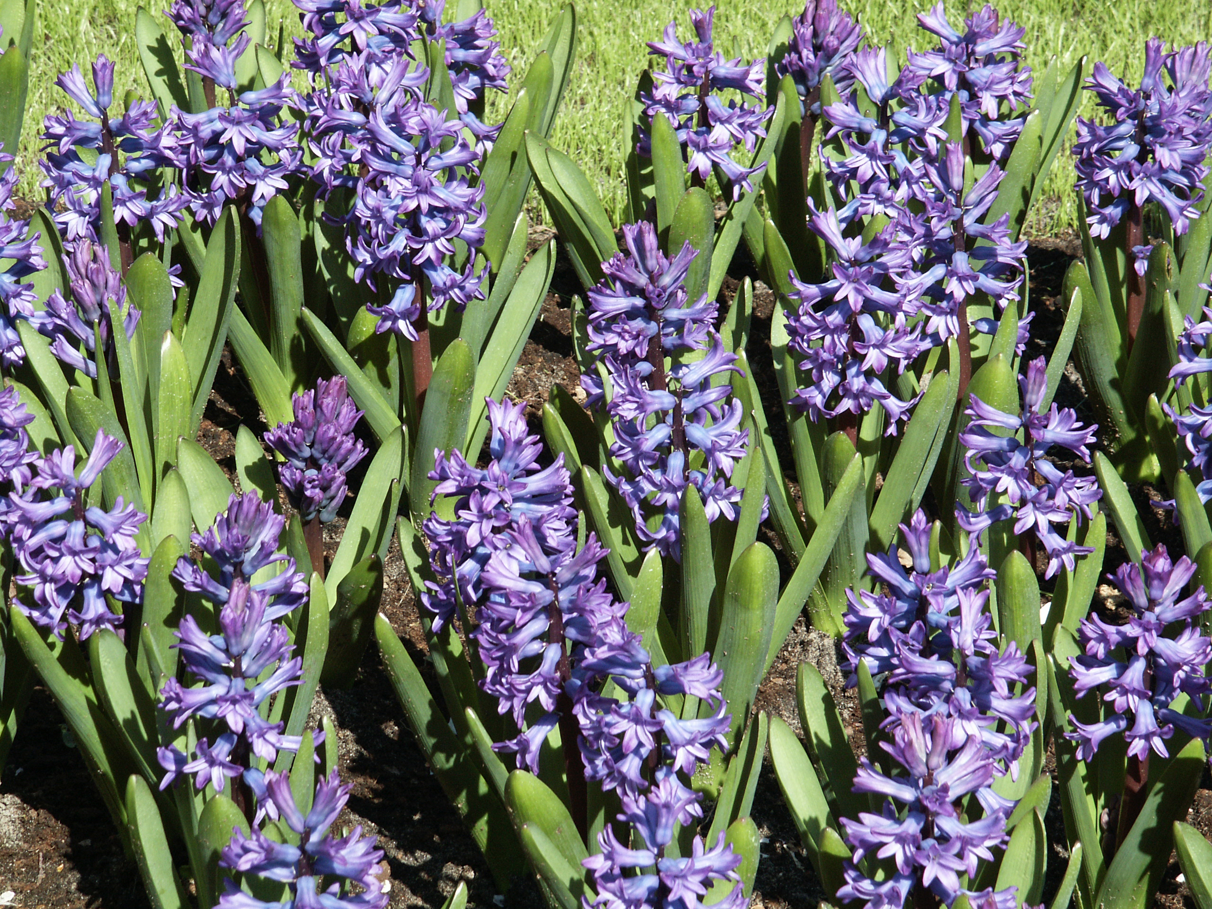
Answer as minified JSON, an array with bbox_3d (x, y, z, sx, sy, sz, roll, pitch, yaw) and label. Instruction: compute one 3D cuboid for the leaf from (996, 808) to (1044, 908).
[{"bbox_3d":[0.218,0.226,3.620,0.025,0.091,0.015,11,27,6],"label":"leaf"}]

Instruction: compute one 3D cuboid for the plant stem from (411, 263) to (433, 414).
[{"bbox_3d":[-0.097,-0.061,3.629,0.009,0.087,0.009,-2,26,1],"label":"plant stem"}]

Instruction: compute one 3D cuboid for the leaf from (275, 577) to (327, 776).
[{"bbox_3d":[-0.165,0.121,3.686,0.018,0.129,0.016,9,27,-5],"label":"leaf"}]

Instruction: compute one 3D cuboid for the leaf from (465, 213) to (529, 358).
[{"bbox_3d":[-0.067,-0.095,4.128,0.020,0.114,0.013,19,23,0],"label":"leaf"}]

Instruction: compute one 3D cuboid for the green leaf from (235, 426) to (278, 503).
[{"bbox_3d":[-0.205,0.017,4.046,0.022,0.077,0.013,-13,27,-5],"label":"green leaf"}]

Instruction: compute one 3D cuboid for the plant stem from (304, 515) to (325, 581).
[{"bbox_3d":[-0.145,0.047,3.428,0.009,0.040,0.009,-2,26,1],"label":"plant stem"}]

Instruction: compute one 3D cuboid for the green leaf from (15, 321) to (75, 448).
[{"bbox_3d":[-0.322,-0.034,4.000,0.018,0.102,0.014,-17,26,9],"label":"green leaf"}]

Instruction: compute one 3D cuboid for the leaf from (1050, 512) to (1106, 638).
[{"bbox_3d":[0.233,0.059,3.379,0.017,0.073,0.012,15,25,-7],"label":"leaf"}]

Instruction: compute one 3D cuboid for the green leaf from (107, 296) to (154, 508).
[{"bbox_3d":[-0.279,-0.029,4.039,0.012,0.144,0.014,-7,28,3],"label":"green leaf"}]

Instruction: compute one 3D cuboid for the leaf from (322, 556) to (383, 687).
[{"bbox_3d":[-0.142,0.094,3.837,0.029,0.091,0.020,11,30,-5],"label":"leaf"}]

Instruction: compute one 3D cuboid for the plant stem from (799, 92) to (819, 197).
[{"bbox_3d":[0.131,-0.196,4.361,0.008,0.077,0.009,3,25,-1],"label":"plant stem"}]

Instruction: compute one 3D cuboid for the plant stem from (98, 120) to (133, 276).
[{"bbox_3d":[-0.307,-0.158,4.303,0.012,0.121,0.012,-5,27,0],"label":"plant stem"}]

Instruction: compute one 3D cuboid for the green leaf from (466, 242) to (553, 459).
[{"bbox_3d":[-0.059,-0.057,4.105,0.025,0.163,0.015,18,26,-4],"label":"green leaf"}]

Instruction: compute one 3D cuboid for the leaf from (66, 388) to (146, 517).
[{"bbox_3d":[-0.286,0.003,3.975,0.027,0.101,0.016,-18,28,9],"label":"leaf"}]

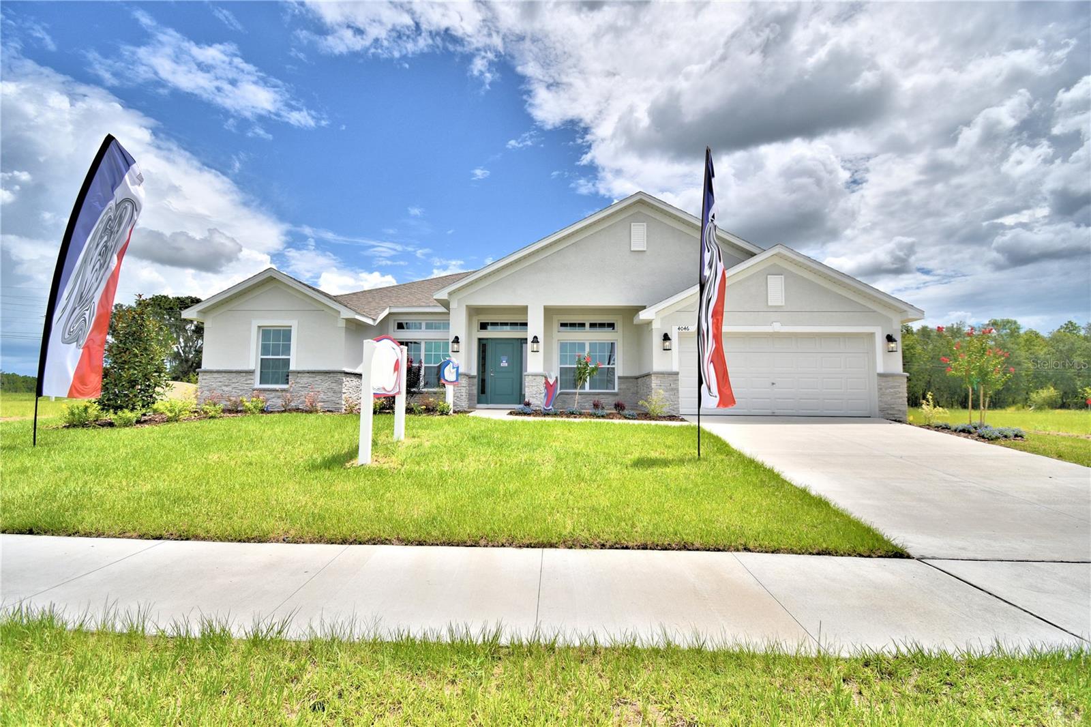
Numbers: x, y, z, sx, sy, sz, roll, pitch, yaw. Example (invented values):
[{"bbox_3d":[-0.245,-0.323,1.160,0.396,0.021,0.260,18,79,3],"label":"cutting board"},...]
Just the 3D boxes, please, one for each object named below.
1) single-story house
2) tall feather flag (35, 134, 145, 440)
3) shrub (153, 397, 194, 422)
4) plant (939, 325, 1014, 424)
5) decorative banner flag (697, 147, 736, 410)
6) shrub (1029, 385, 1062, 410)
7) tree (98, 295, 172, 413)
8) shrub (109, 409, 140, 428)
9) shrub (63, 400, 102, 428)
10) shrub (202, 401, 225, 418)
[{"bbox_3d":[0.065,-1.183,19.849,18.850,6.200,17.000,0,-4,2],"label":"single-story house"},{"bbox_3d":[-7.462,-1.306,7.450,0.250,5.100,0.950,-3,-6,43],"label":"tall feather flag"},{"bbox_3d":[-8.328,1.030,10.183,0.720,0.570,0.720,4,-5,-39],"label":"shrub"},{"bbox_3d":[9.719,0.279,10.237,1.200,2.310,1.200,-3,-6,43],"label":"plant"},{"bbox_3d":[2.685,-1.473,7.276,0.700,4.360,0.280,4,-5,-39],"label":"decorative banner flag"},{"bbox_3d":[34.722,2.397,31.586,1.550,1.710,1.550,4,-6,-42],"label":"shrub"},{"bbox_3d":[-9.313,-0.159,10.307,1.220,2.810,1.220,4,-6,-42],"label":"tree"},{"bbox_3d":[-8.594,1.122,9.284,0.460,0.360,0.460,4,-6,-42],"label":"shrub"},{"bbox_3d":[-9.490,1.031,9.325,0.560,0.560,0.560,-4,-6,45],"label":"shrub"},{"bbox_3d":[-8.173,1.152,11.172,0.460,0.420,0.460,3,-5,-36],"label":"shrub"}]

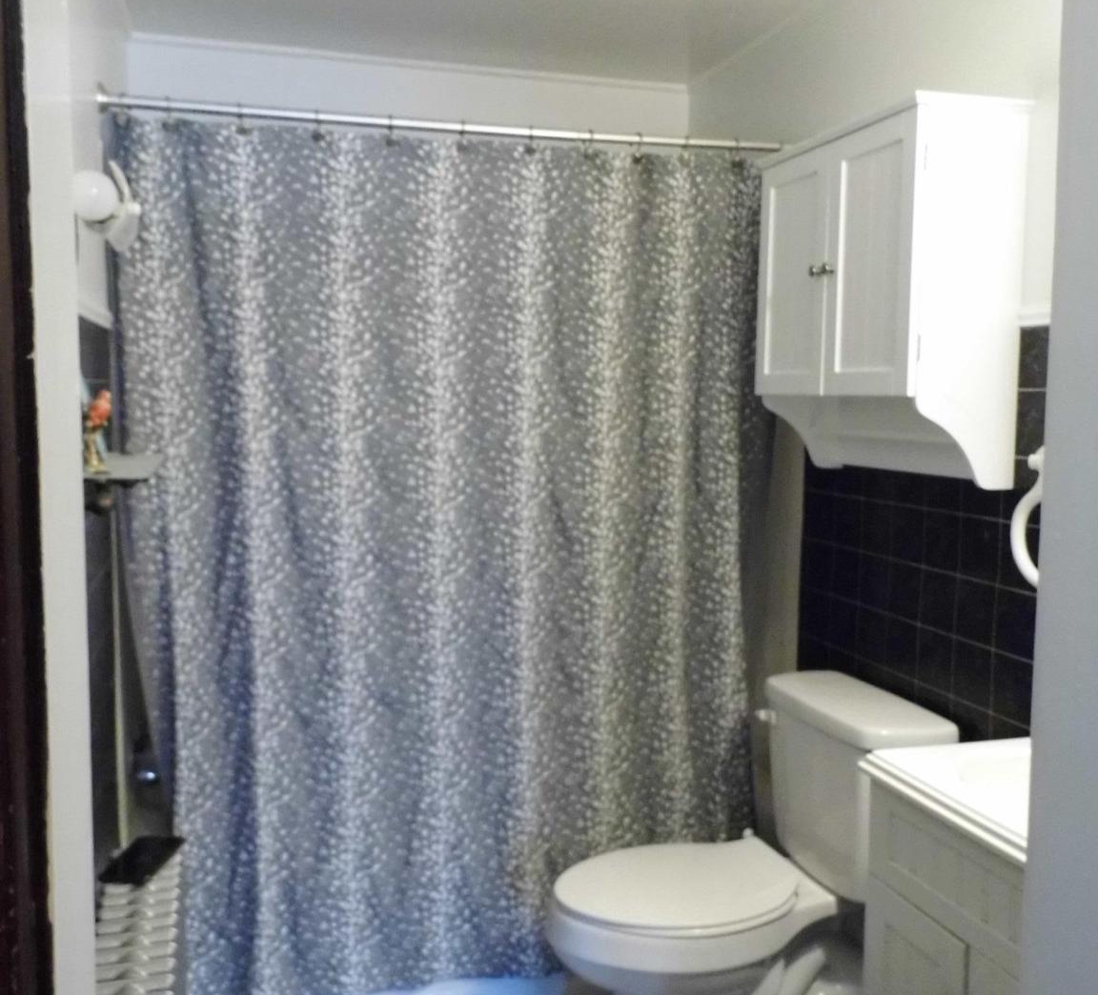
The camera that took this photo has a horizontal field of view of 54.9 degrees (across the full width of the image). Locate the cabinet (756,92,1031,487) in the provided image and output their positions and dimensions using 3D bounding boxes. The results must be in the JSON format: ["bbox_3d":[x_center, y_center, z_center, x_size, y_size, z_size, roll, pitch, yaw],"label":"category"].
[{"bbox_3d":[0.618,-0.362,2.038,0.217,0.651,0.569,-2,6,-17],"label":"cabinet"}]

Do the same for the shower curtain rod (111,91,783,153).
[{"bbox_3d":[-0.162,-0.818,2.319,1.510,0.030,0.030,-2,6,-17],"label":"shower curtain rod"}]

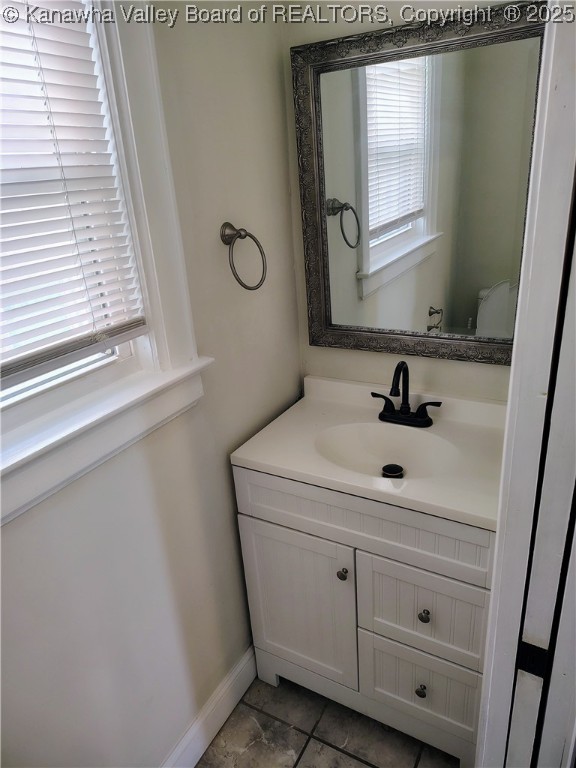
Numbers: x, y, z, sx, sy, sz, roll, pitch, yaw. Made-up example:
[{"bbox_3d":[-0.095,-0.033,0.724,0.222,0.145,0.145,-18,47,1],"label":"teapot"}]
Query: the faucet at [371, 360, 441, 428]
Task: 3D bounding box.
[{"bbox_3d":[0.332,0.033,1.559,0.220,0.207,0.131,9,25,29],"label":"faucet"}]

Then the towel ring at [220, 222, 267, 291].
[{"bbox_3d":[-0.120,-0.337,1.413,0.064,0.180,0.164,9,25,29],"label":"towel ring"}]

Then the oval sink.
[{"bbox_3d":[0.276,0.241,1.505,0.401,0.129,0.309,9,25,29],"label":"oval sink"}]

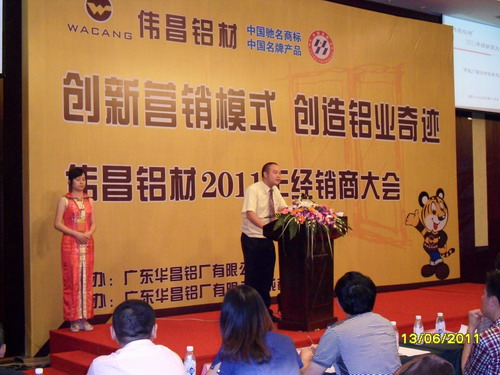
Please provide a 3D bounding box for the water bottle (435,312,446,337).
[{"bbox_3d":[1.150,0.840,4.620,0.060,0.168,0.060,-2,-2,14],"label":"water bottle"}]

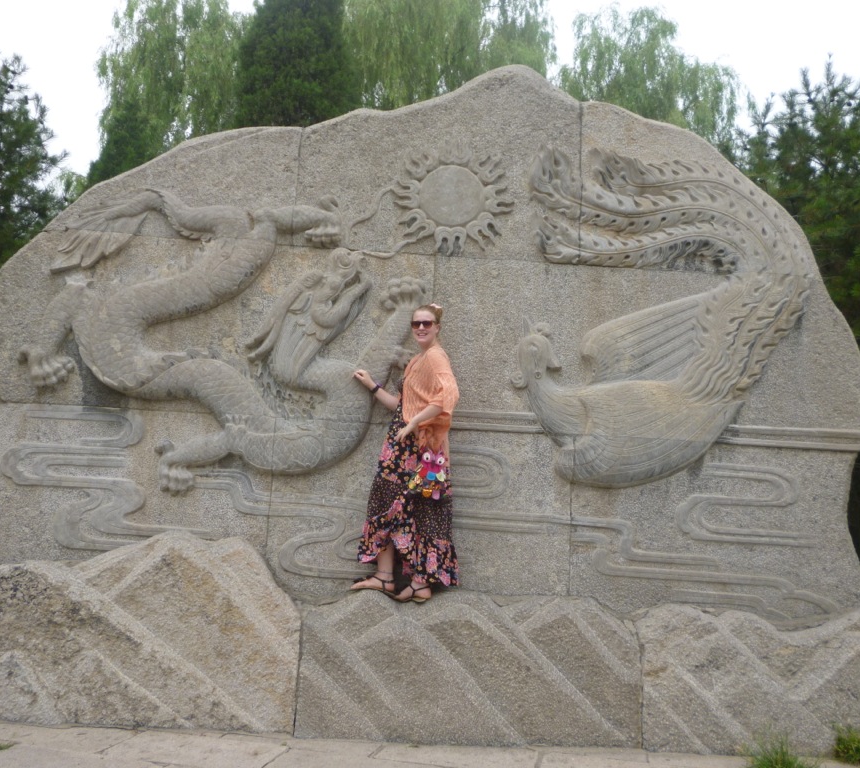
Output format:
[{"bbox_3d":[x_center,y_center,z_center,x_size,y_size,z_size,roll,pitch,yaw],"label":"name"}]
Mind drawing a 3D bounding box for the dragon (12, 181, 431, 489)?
[{"bbox_3d":[-1.220,-0.259,4.892,2.344,1.818,0.200,3,-6,-2],"label":"dragon"}]

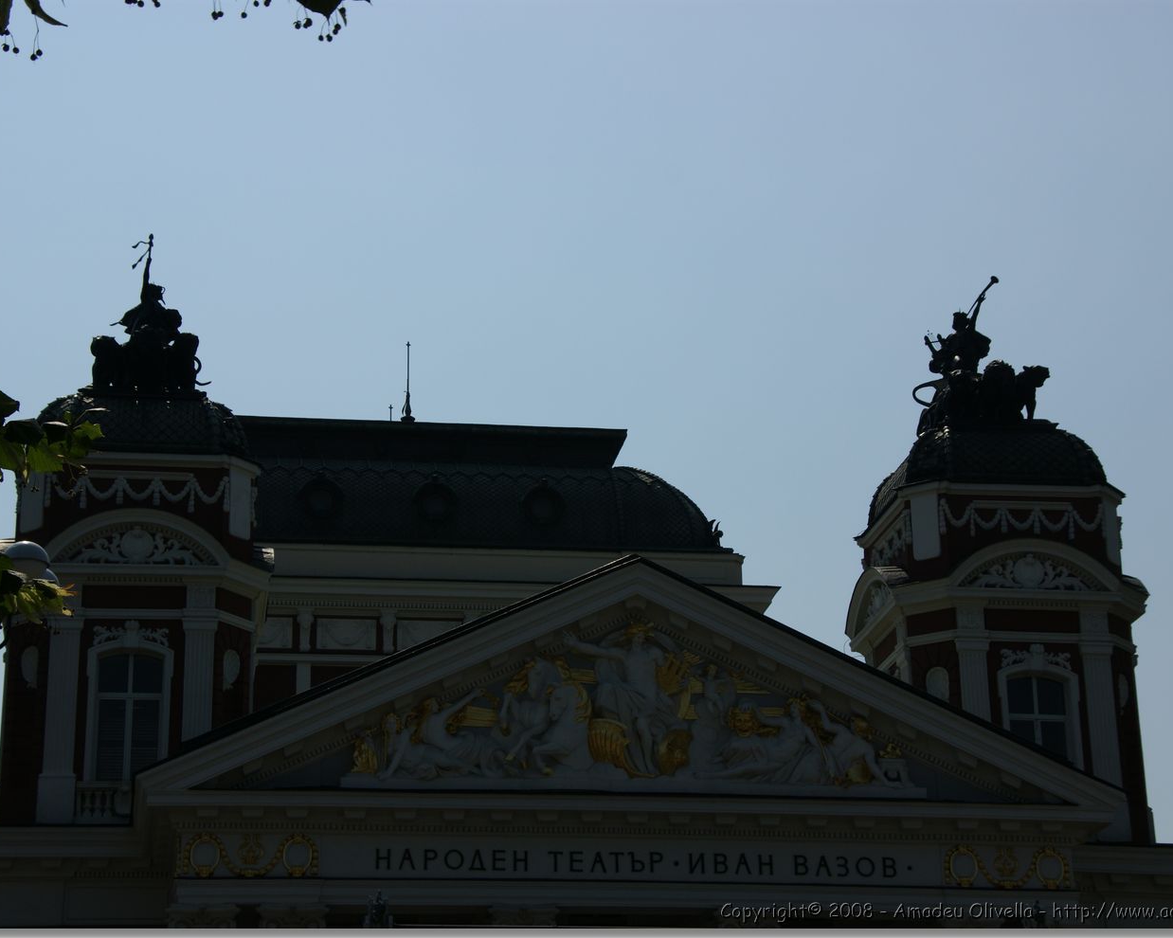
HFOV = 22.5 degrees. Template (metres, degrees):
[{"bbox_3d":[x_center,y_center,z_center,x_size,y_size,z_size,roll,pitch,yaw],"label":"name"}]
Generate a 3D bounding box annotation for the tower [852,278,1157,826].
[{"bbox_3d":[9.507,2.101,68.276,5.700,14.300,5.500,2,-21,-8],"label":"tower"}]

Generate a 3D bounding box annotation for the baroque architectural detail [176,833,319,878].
[{"bbox_3d":[-6.385,7.323,55.964,2.550,0.880,0.170,2,-21,-8],"label":"baroque architectural detail"}]

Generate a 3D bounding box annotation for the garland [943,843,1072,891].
[{"bbox_3d":[8.287,7.807,57.922,2.550,0.880,0.170,2,-21,-8],"label":"garland"}]

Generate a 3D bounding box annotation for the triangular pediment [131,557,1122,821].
[{"bbox_3d":[0.872,4.482,58.125,19.000,5.100,1.900,2,-21,-8],"label":"triangular pediment"}]

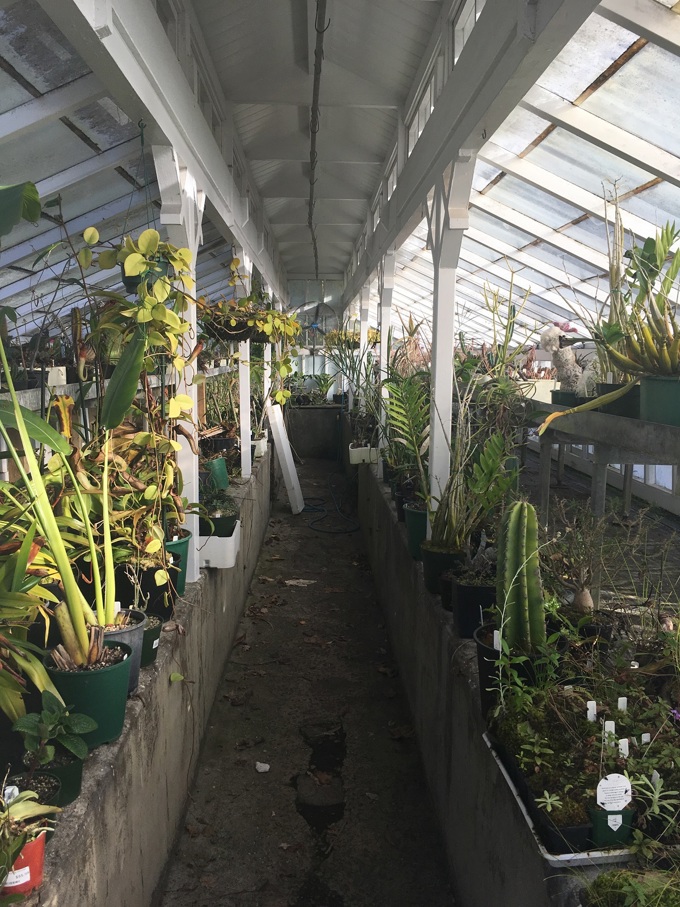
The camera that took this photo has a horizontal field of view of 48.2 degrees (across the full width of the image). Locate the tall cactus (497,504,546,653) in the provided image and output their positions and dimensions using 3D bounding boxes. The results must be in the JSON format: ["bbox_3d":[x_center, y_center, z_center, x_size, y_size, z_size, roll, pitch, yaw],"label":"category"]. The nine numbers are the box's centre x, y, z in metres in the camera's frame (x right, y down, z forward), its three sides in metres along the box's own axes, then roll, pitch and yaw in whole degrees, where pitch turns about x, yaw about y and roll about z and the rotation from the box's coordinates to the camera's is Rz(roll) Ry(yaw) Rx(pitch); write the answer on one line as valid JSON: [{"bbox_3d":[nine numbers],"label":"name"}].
[{"bbox_3d":[0.445,0.294,1.851,0.123,0.360,0.123,0,7,-2],"label":"tall cactus"}]

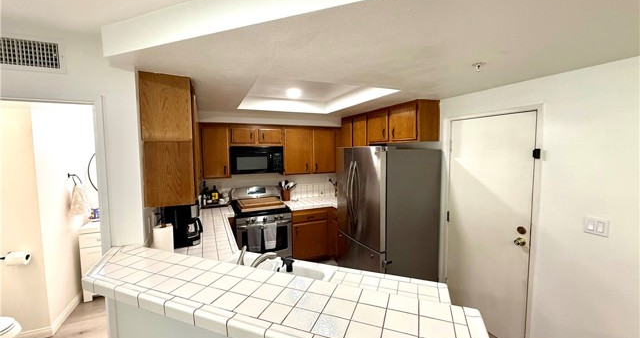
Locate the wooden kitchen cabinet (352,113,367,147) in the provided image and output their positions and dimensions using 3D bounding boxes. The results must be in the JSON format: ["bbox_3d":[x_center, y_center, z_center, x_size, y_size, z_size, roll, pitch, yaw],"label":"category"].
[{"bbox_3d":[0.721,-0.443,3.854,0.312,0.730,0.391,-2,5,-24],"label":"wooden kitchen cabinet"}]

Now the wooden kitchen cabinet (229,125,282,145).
[{"bbox_3d":[-0.969,-0.499,3.910,0.769,0.307,0.330,-2,5,-24],"label":"wooden kitchen cabinet"}]

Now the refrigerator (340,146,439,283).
[{"bbox_3d":[0.740,0.628,3.085,0.857,1.758,0.910,-2,5,-24],"label":"refrigerator"}]

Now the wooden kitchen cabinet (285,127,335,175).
[{"bbox_3d":[-0.204,-0.305,4.264,0.903,0.754,0.330,-2,5,-24],"label":"wooden kitchen cabinet"}]

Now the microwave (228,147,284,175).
[{"bbox_3d":[-0.965,-0.130,3.905,0.754,0.398,0.389,-2,5,-24],"label":"microwave"}]

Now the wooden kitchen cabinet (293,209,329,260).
[{"bbox_3d":[-0.254,0.988,4.175,0.612,0.852,0.619,-2,5,-24],"label":"wooden kitchen cabinet"}]

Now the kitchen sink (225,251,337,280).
[{"bbox_3d":[-0.375,0.806,1.643,0.825,0.220,0.540,1,4,21],"label":"kitchen sink"}]

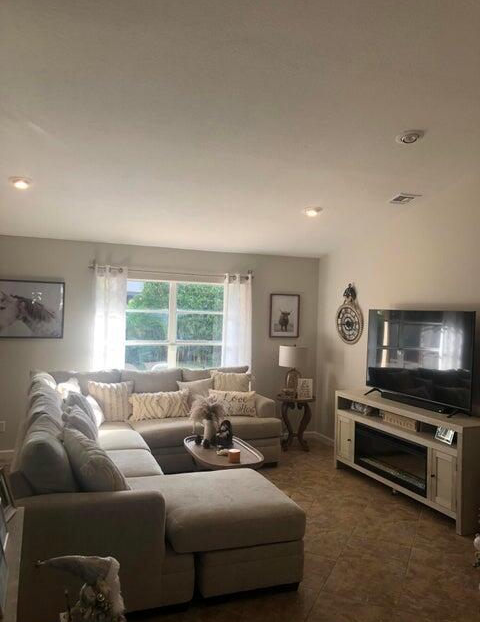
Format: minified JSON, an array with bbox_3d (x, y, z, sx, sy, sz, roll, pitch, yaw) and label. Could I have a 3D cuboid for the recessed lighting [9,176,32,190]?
[{"bbox_3d":[-1.847,-1.079,4.355,0.195,0.040,0.195,2,-11,-21],"label":"recessed lighting"}]

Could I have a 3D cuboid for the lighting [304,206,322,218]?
[{"bbox_3d":[0.745,-1.008,5.247,0.185,0.040,0.185,-2,-10,0],"label":"lighting"}]

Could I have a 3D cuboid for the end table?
[{"bbox_3d":[0.701,1.388,6.459,0.470,0.635,0.460,2,-1,-21],"label":"end table"}]

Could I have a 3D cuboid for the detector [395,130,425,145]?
[{"bbox_3d":[1.248,-1.278,3.813,0.200,0.045,0.200,-2,-10,0],"label":"detector"}]

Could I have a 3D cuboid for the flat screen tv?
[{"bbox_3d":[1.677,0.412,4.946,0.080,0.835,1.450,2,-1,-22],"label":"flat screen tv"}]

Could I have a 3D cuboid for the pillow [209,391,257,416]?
[{"bbox_3d":[-0.084,1.033,5.780,0.520,0.310,0.140,2,-19,-7],"label":"pillow"}]

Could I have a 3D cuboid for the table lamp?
[{"bbox_3d":[0.678,0.754,6.525,0.365,0.644,0.365,2,-1,0],"label":"table lamp"}]

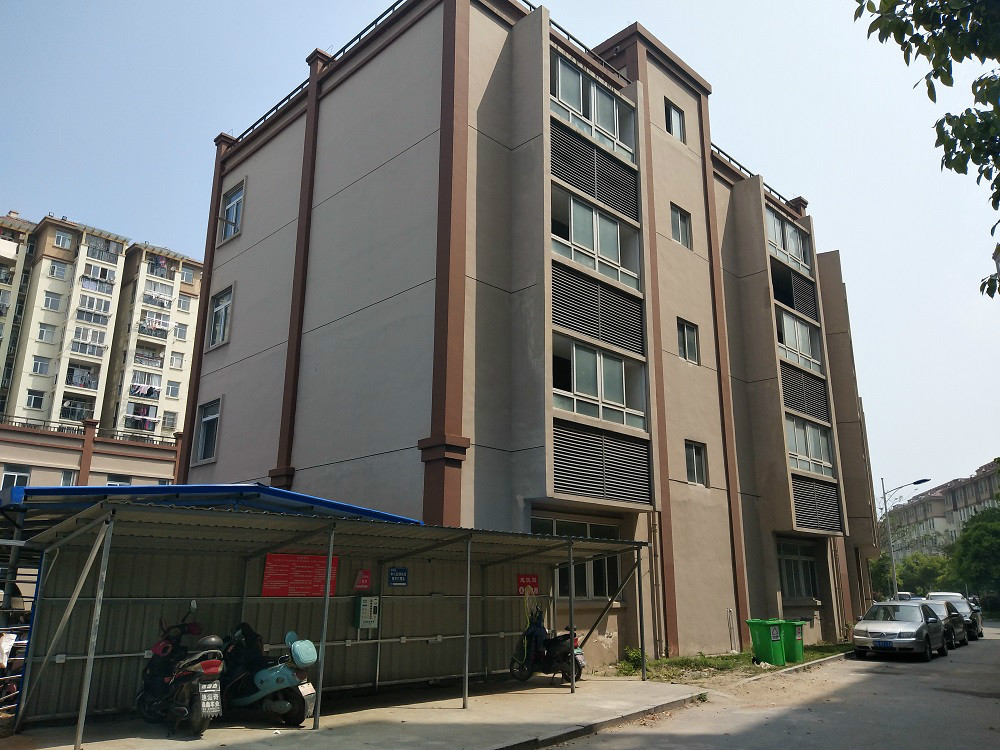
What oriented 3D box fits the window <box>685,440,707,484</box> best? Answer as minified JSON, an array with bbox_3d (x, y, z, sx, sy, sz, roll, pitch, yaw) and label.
[{"bbox_3d":[5.354,2.440,20.635,0.140,1.198,1.113,-15,-22,43],"label":"window"}]

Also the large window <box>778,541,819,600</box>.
[{"bbox_3d":[9.179,5.972,23.024,2.680,1.650,0.150,15,-22,-43],"label":"large window"}]

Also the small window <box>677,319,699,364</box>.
[{"bbox_3d":[5.399,-0.942,21.555,1.100,1.190,0.130,15,-22,-43],"label":"small window"}]

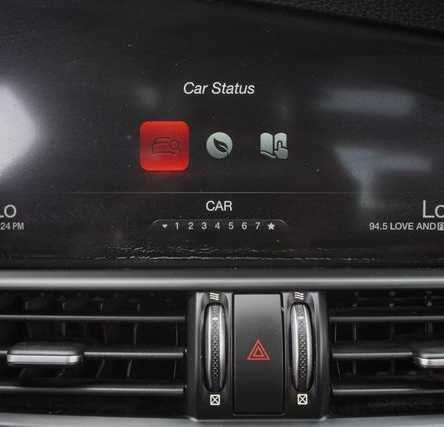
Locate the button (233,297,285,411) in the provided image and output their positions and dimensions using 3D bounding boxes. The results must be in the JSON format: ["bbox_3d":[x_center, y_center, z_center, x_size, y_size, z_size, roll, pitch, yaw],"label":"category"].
[{"bbox_3d":[0.016,0.060,0.328,0.021,0.051,0.008,0,-14,0],"label":"button"}]

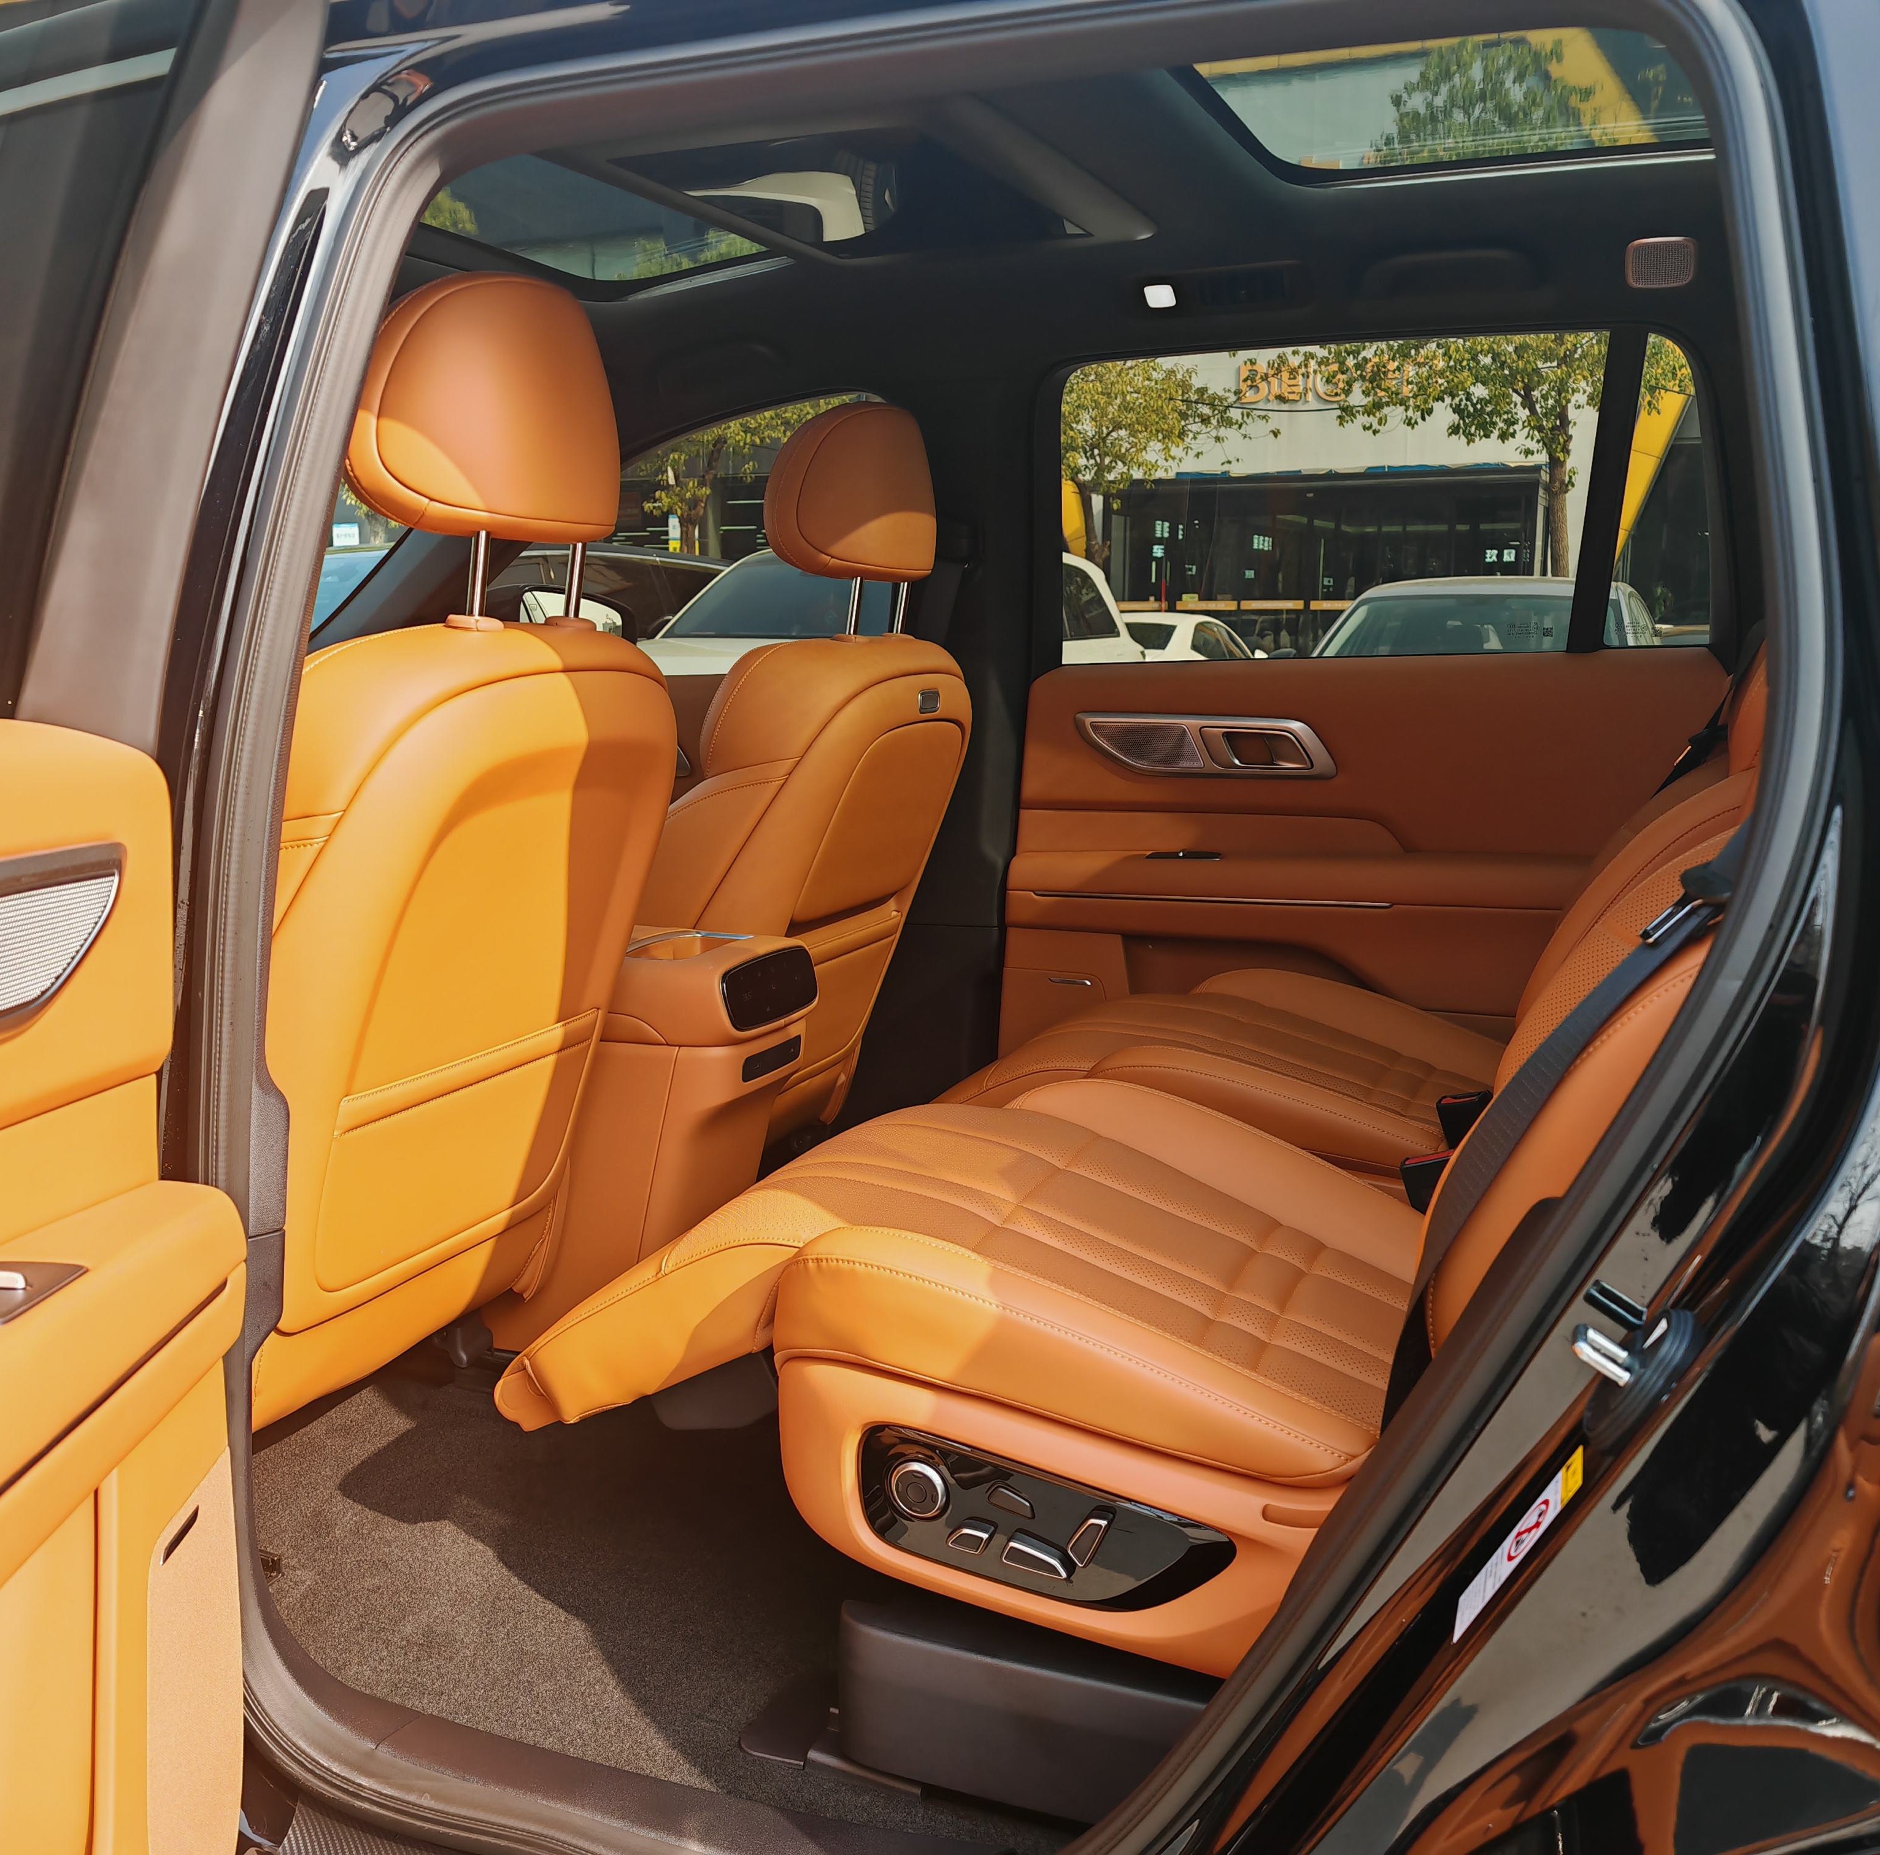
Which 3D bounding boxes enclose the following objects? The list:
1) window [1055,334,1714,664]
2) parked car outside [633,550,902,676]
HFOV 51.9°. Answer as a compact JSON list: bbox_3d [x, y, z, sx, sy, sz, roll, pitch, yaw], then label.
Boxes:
[{"bbox_3d":[0.533,-0.525,2.454,0.840,0.391,0.060,4,23,22],"label":"window"},{"bbox_3d":[-0.274,-1.164,9.659,1.840,1.570,4.600,4,10,21],"label":"parked car outside"}]

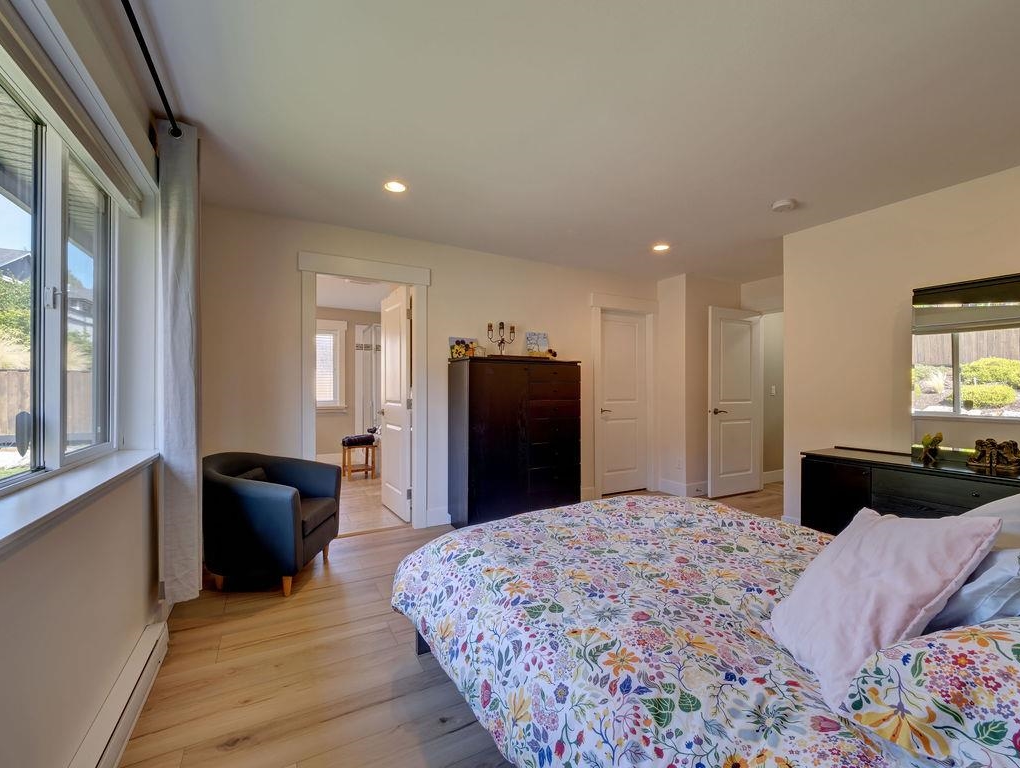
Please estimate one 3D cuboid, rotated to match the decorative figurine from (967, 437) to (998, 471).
[{"bbox_3d":[2.714,0.399,2.371,0.090,0.155,0.110,0,0,-29],"label":"decorative figurine"}]

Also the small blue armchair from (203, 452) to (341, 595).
[{"bbox_3d":[-1.526,0.828,2.611,0.650,0.765,0.640,0,0,1],"label":"small blue armchair"}]

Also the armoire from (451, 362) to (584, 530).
[{"bbox_3d":[0.059,0.510,3.743,1.135,1.405,0.460,0,0,-29],"label":"armoire"}]

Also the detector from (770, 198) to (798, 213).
[{"bbox_3d":[1.861,-1.210,2.807,0.145,0.048,0.145,0,0,0],"label":"detector"}]

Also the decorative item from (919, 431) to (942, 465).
[{"bbox_3d":[2.505,0.384,2.462,0.080,0.185,0.090,0,0,-29],"label":"decorative item"}]

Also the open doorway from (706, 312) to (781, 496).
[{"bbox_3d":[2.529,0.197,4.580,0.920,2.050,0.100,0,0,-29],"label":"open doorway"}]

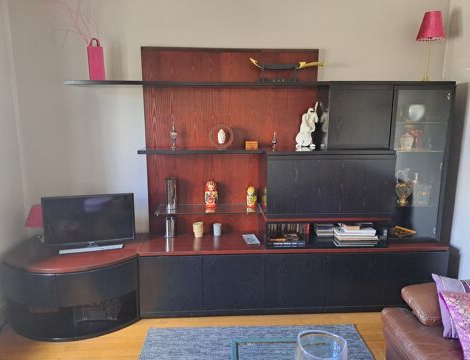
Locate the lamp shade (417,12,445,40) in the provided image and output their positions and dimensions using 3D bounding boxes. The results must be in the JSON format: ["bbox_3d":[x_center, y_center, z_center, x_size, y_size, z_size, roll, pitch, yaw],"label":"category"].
[{"bbox_3d":[1.692,-1.321,2.970,0.221,0.198,0.221,-1,9,-3],"label":"lamp shade"}]

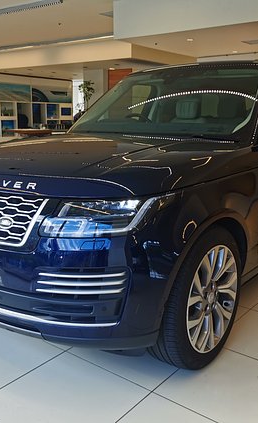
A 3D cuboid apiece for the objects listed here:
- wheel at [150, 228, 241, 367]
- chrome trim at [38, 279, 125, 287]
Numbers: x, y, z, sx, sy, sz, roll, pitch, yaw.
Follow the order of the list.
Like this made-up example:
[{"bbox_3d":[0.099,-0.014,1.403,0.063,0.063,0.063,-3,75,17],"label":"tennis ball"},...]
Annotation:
[{"bbox_3d":[0.332,0.452,2.934,0.280,0.780,0.780,9,15,34],"label":"wheel"},{"bbox_3d":[-0.223,0.333,2.513,0.410,0.040,0.090,0,12,-2],"label":"chrome trim"}]

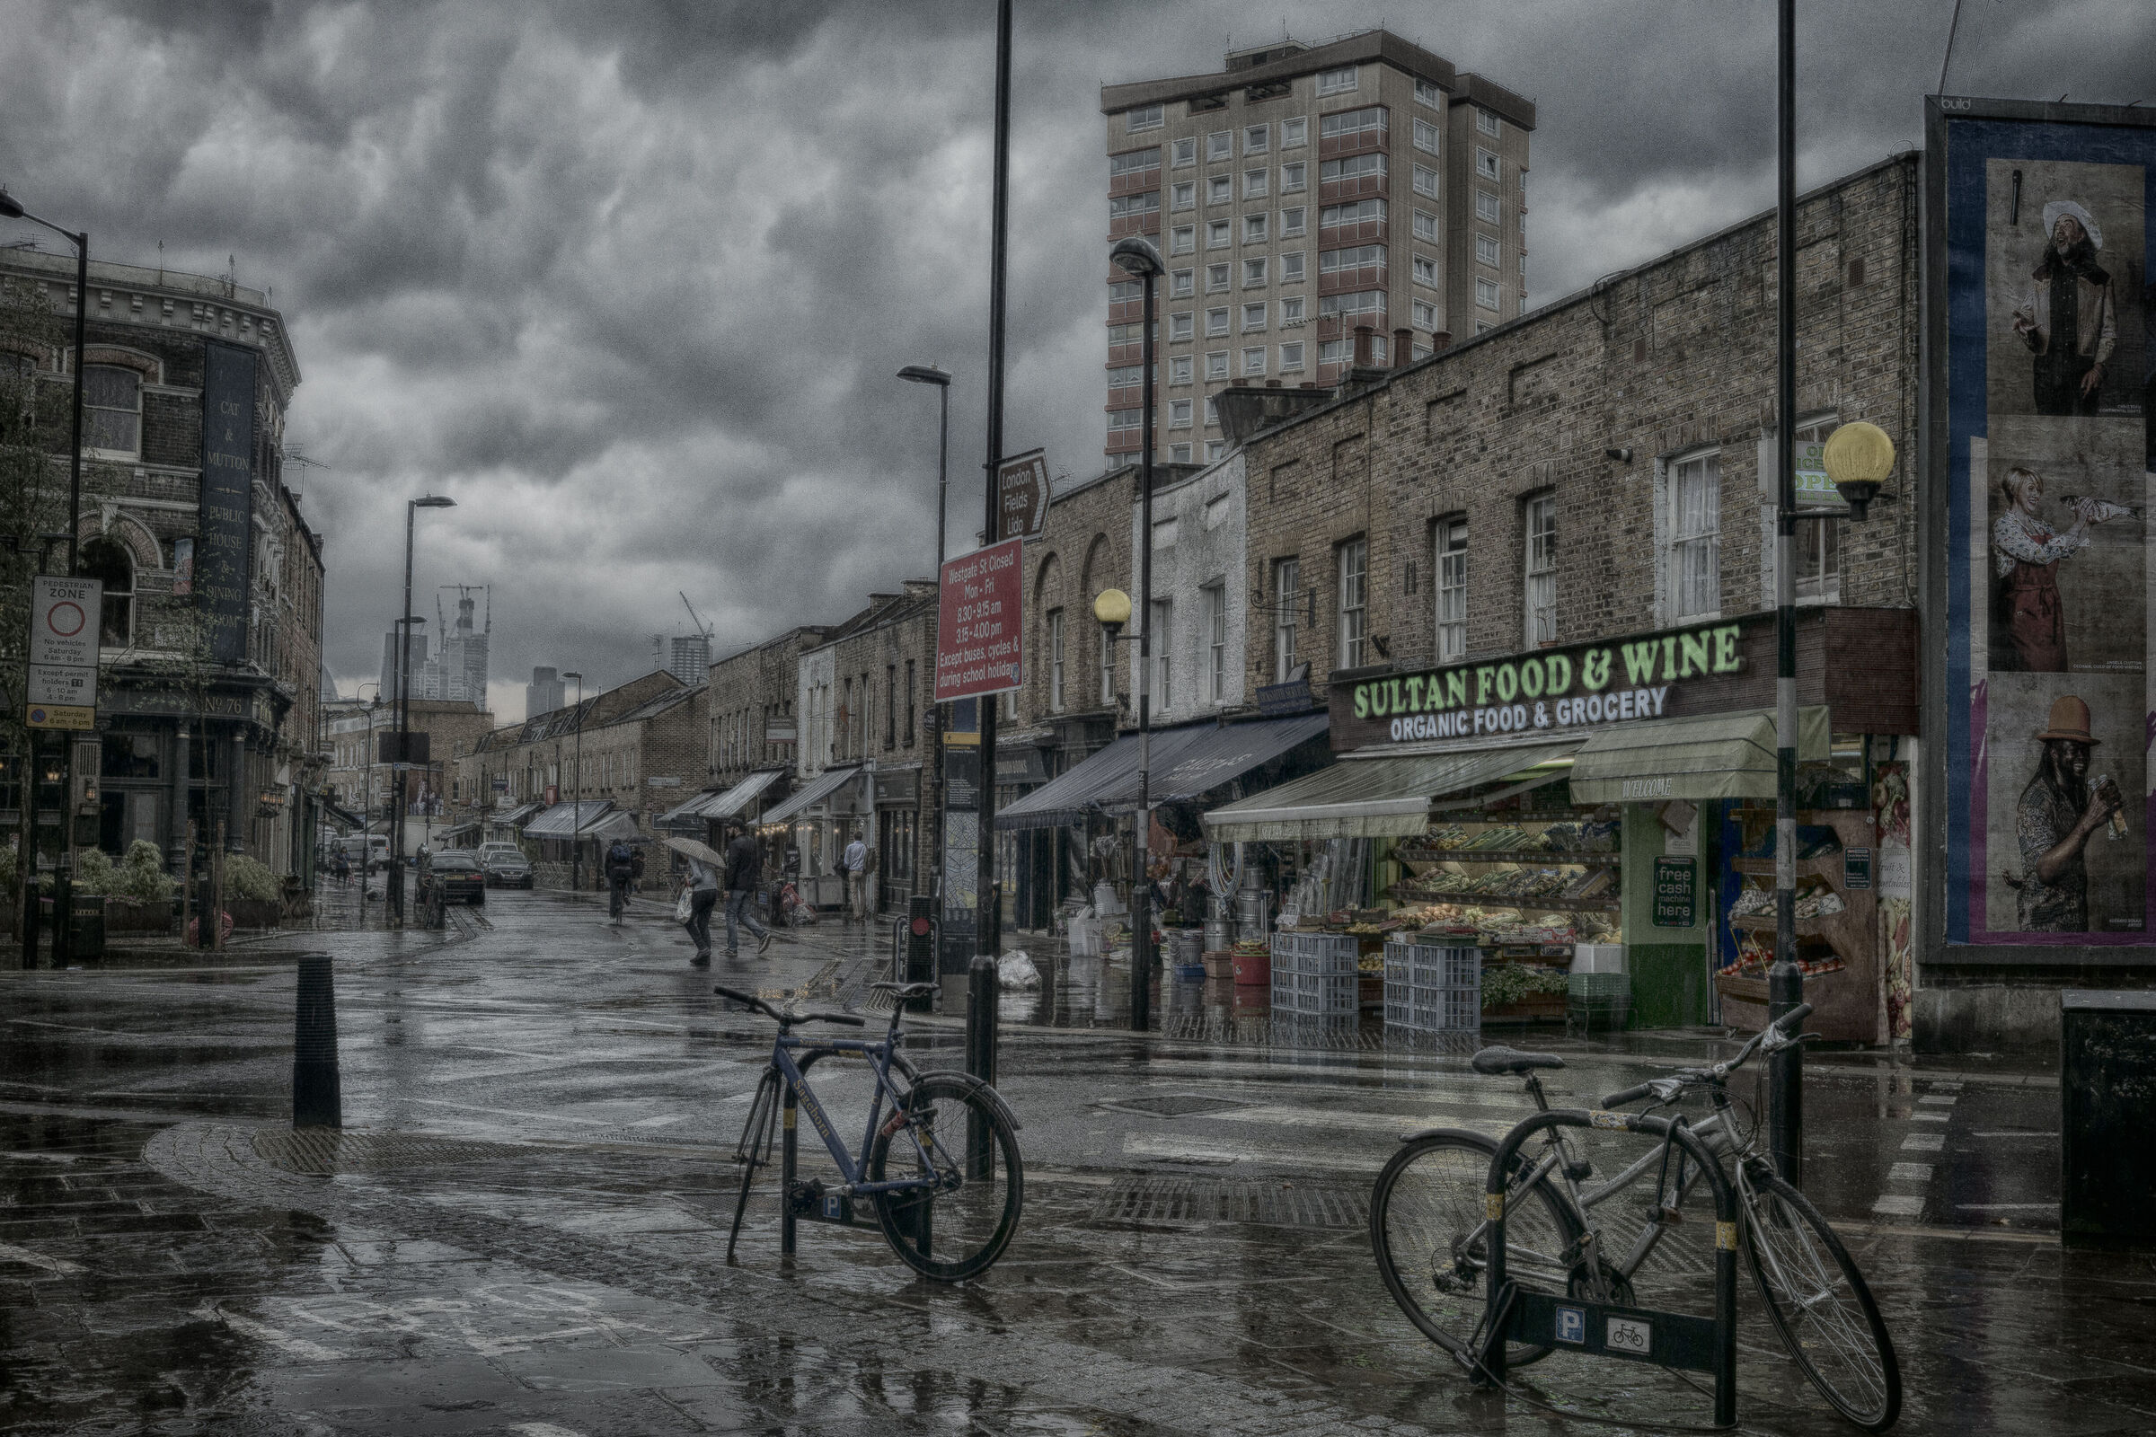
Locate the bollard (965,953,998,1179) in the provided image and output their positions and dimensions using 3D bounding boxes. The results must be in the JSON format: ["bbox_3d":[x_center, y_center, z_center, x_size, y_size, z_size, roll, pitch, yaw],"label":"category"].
[{"bbox_3d":[-0.434,1.620,11.429,0.140,1.050,0.140,1,-3,0],"label":"bollard"}]

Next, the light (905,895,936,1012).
[{"bbox_3d":[-1.442,2.140,22.529,0.220,1.080,0.200,1,-3,-8],"label":"light"}]

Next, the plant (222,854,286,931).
[{"bbox_3d":[-12.854,2.713,38.200,1.020,1.130,0.750,1,-3,-8],"label":"plant"}]

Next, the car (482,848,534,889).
[{"bbox_3d":[-21.377,5.620,92.123,1.760,1.450,4.400,2,-3,-14],"label":"car"}]

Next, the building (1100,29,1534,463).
[{"bbox_3d":[14.729,-15.200,151.305,19.400,50.500,17.800,-2,-4,38],"label":"building"}]

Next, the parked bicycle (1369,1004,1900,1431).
[{"bbox_3d":[1.524,1.320,6.740,1.710,1.090,0.530,-2,-4,39],"label":"parked bicycle"}]

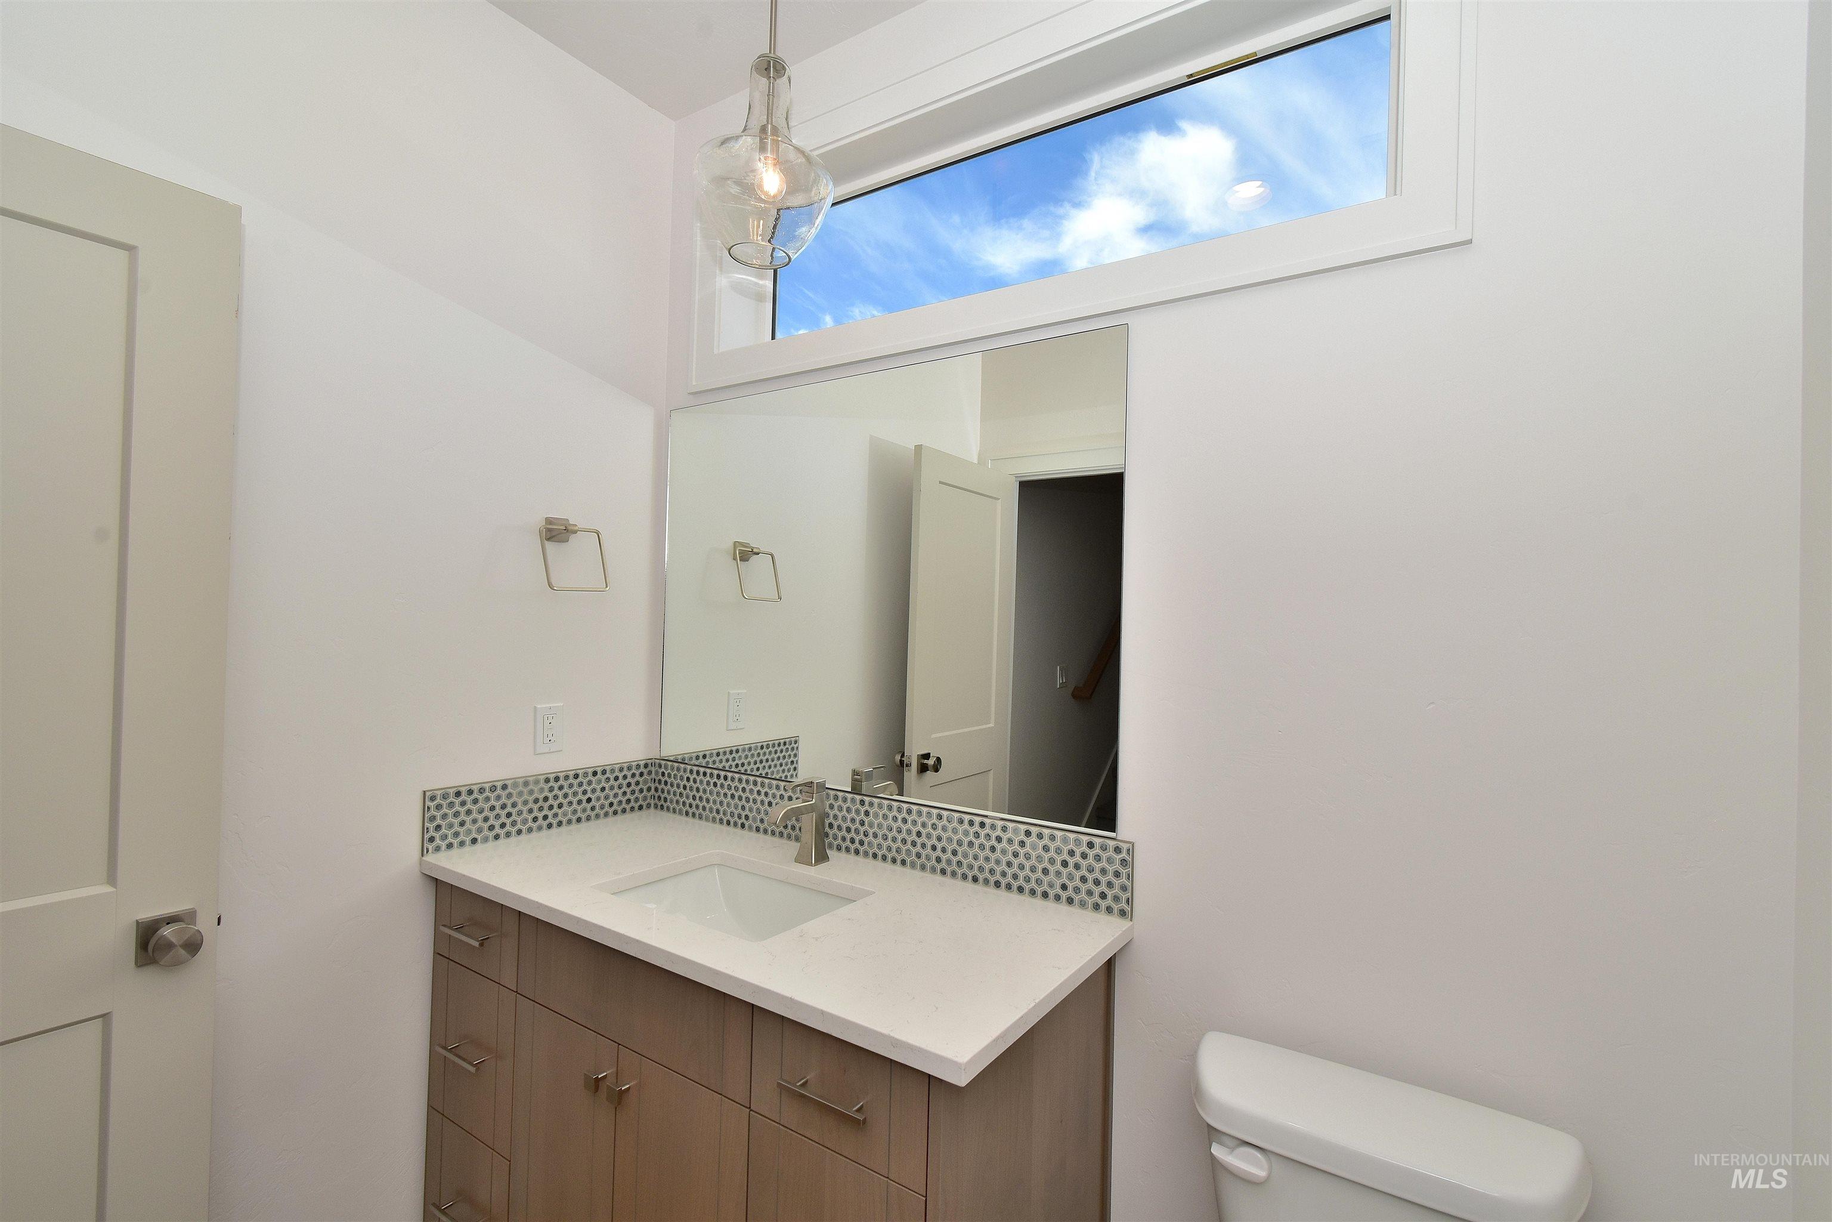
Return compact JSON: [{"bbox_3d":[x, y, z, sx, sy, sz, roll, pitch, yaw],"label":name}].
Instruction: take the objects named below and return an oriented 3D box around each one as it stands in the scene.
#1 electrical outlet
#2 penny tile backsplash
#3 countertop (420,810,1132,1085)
[{"bbox_3d":[-0.861,0.276,1.794,0.007,0.114,0.070,0,-2,34],"label":"electrical outlet"},{"bbox_3d":[-0.323,0.447,1.438,1.295,0.132,0.566,0,-2,34],"label":"penny tile backsplash"},{"bbox_3d":[-0.324,0.527,1.437,1.295,0.030,0.561,0,-2,34],"label":"countertop"}]

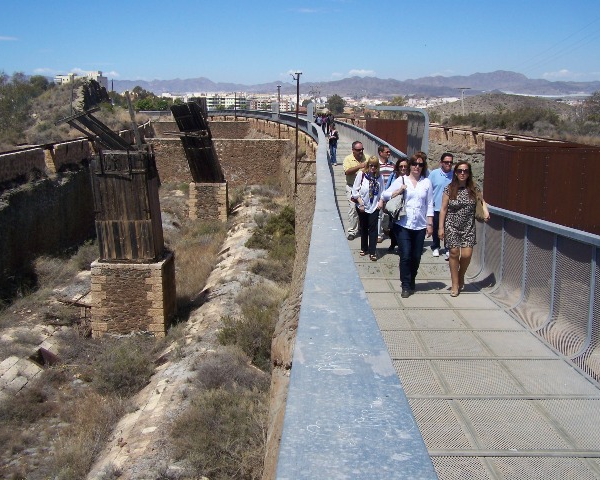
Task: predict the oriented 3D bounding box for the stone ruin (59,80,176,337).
[{"bbox_3d":[-9.100,-1.342,36.013,4.700,12.100,3.300,0,11,0],"label":"stone ruin"}]

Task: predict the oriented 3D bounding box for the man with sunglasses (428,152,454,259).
[{"bbox_3d":[2.341,-0.534,11.294,0.540,1.720,0.420,0,11,0],"label":"man with sunglasses"}]

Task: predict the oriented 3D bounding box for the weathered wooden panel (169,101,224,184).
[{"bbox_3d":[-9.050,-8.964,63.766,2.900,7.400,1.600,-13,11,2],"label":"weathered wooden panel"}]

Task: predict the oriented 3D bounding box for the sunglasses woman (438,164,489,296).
[{"bbox_3d":[2.024,-0.125,8.542,0.580,1.640,0.420,1,11,7],"label":"sunglasses woman"}]

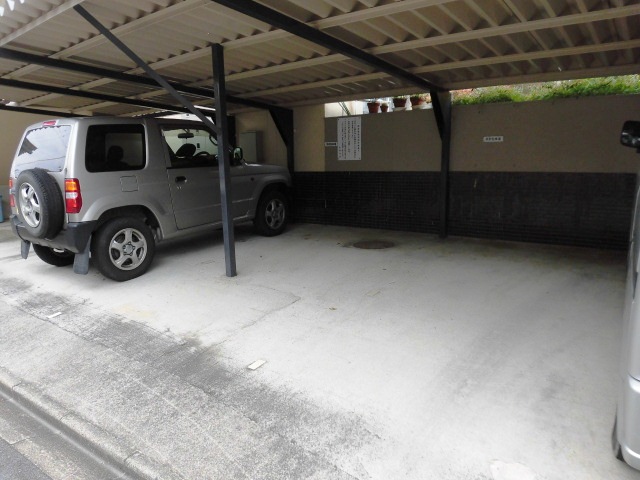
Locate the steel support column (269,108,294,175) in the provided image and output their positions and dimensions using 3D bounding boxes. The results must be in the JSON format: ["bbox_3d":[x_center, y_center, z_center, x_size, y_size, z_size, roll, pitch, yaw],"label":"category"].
[{"bbox_3d":[-0.575,-1.083,6.800,0.085,1.817,0.509,6,13,35],"label":"steel support column"}]

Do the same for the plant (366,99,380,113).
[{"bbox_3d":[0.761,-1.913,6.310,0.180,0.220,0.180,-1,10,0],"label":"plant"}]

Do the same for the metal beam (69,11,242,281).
[{"bbox_3d":[-1.302,-0.656,3.805,0.085,2.290,1.370,6,13,35],"label":"metal beam"}]

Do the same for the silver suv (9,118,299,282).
[{"bbox_3d":[-1.879,-0.660,5.641,1.480,1.630,3.400,6,15,34],"label":"silver suv"}]

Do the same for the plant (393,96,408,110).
[{"bbox_3d":[1.094,-1.885,6.069,0.190,0.210,0.190,-1,10,0],"label":"plant"}]

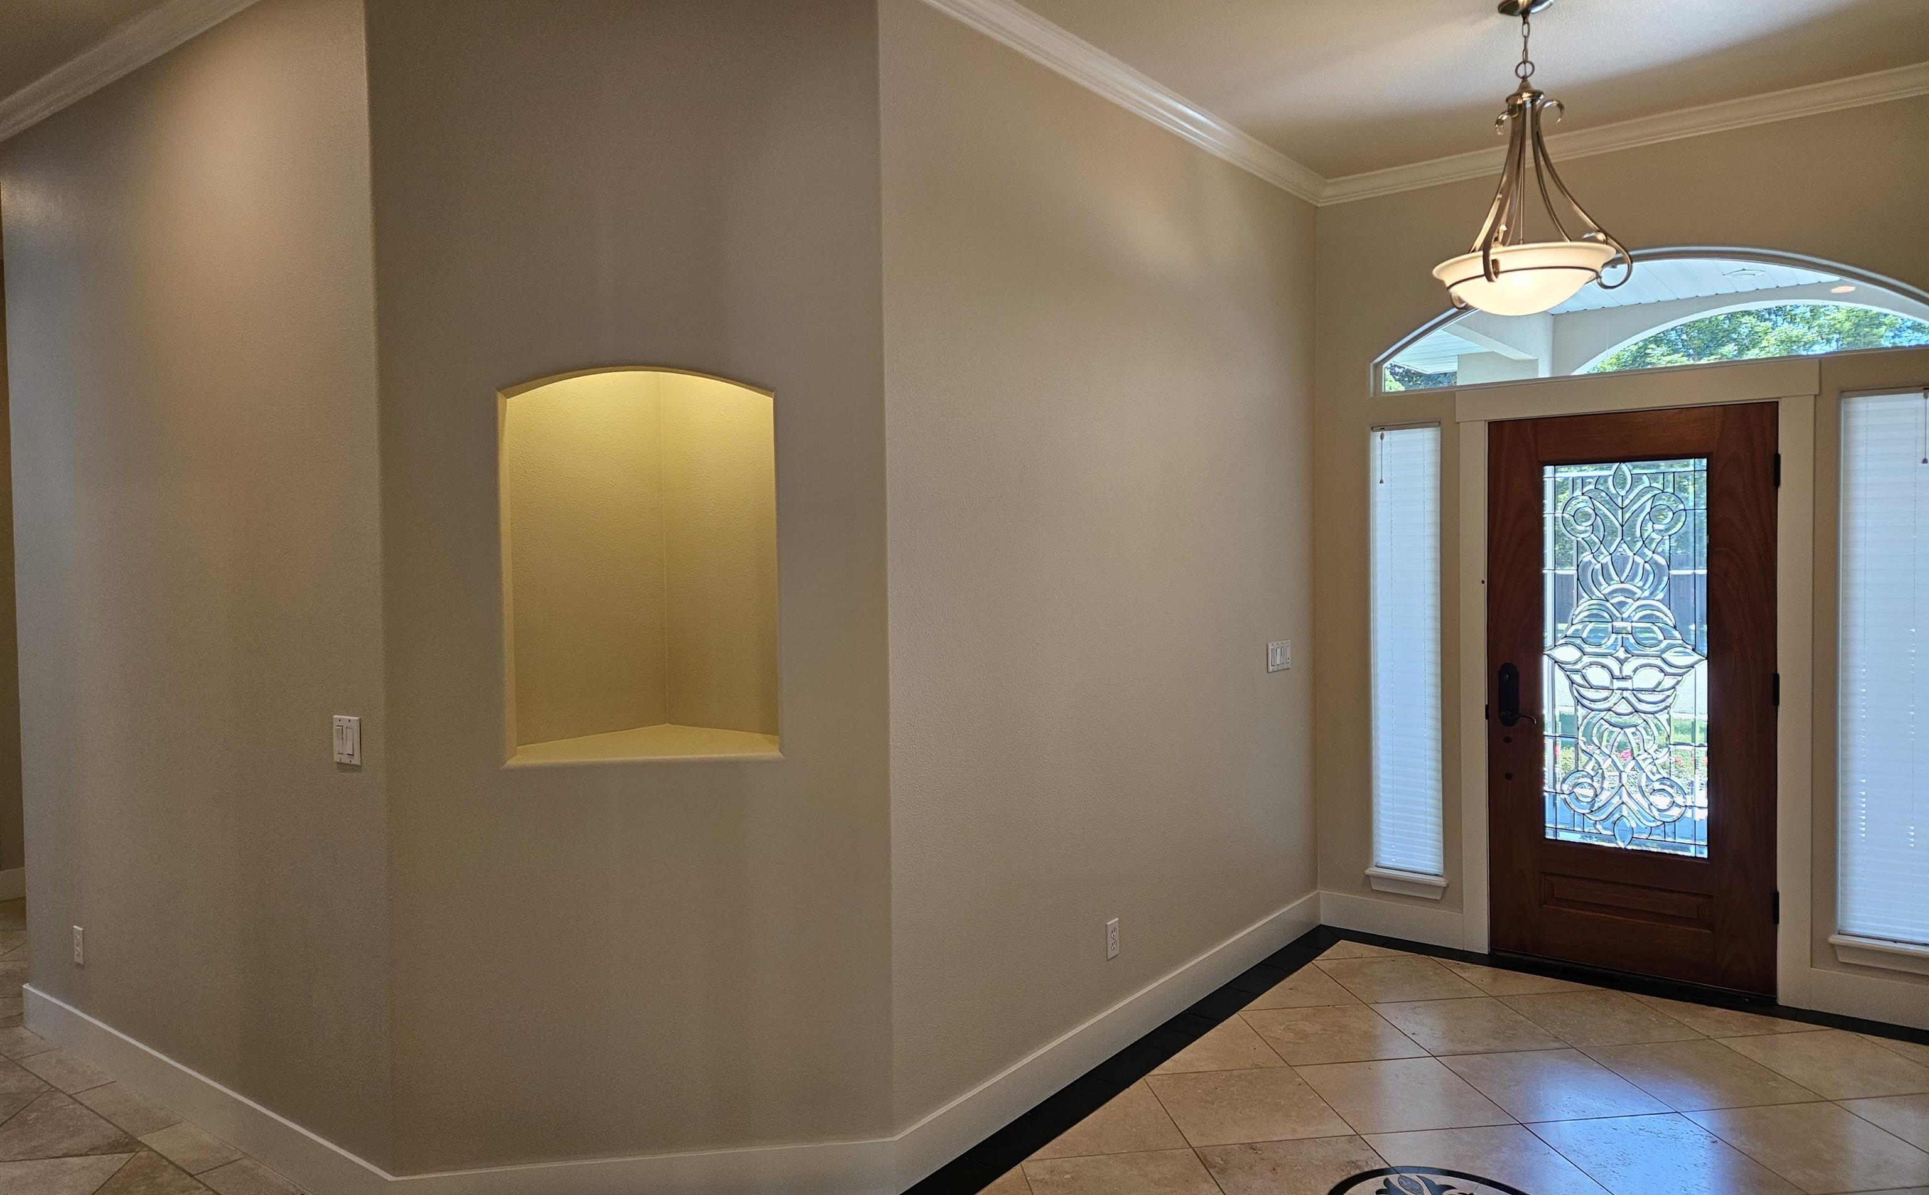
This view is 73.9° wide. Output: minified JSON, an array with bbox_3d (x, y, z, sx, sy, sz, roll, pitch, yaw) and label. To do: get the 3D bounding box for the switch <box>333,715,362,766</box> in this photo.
[{"bbox_3d":[-1.435,0.334,2.992,0.120,0.113,0.012,1,2,37],"label":"switch"}]

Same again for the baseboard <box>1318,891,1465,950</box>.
[{"bbox_3d":[1.702,1.285,5.116,0.574,0.140,0.016,1,2,37],"label":"baseboard"}]

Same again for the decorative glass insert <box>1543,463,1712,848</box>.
[{"bbox_3d":[2.364,0.212,4.593,0.528,1.389,0.030,1,2,37],"label":"decorative glass insert"}]

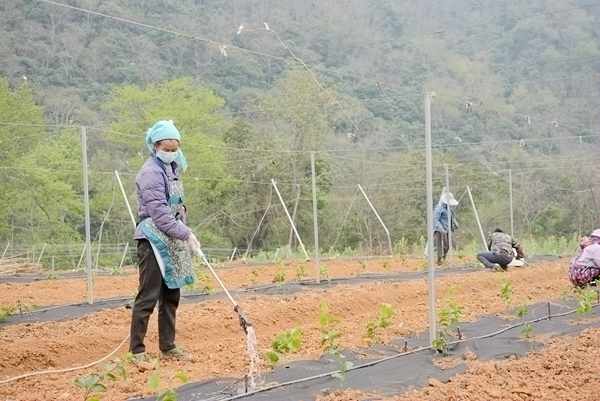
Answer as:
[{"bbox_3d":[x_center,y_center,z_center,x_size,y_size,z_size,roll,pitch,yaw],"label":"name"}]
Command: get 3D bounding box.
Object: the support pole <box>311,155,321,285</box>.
[{"bbox_3d":[0.220,0.255,10.870,0.050,1.870,0.050,-2,-1,0],"label":"support pole"}]

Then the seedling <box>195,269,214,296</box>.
[{"bbox_3d":[-1.133,0.961,9.100,0.240,0.310,0.220,-2,-1,0],"label":"seedling"}]

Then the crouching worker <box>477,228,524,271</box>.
[{"bbox_3d":[3.489,0.853,13.350,0.750,0.760,0.680,-2,-1,-18],"label":"crouching worker"}]

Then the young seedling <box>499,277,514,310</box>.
[{"bbox_3d":[2.099,0.946,7.800,0.170,0.350,0.170,-2,-1,0],"label":"young seedling"}]

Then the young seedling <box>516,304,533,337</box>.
[{"bbox_3d":[1.814,0.970,6.200,0.120,0.270,0.120,-2,-1,0],"label":"young seedling"}]

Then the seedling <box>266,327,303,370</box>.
[{"bbox_3d":[-0.104,0.936,4.850,0.250,0.280,0.230,-2,-1,0],"label":"seedling"}]

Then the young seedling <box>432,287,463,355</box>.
[{"bbox_3d":[1.052,0.856,5.470,0.214,0.485,0.203,-1,-1,11],"label":"young seedling"}]

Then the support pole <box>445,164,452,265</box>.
[{"bbox_3d":[2.696,0.272,13.930,0.050,1.870,0.050,-2,-1,0],"label":"support pole"}]

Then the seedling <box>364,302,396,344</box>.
[{"bbox_3d":[0.596,0.914,5.680,0.237,0.318,0.225,-1,-1,6],"label":"seedling"}]

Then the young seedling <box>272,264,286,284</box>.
[{"bbox_3d":[-0.289,1.049,10.800,0.197,0.296,0.187,-1,-1,-2],"label":"young seedling"}]

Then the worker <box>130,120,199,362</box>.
[{"bbox_3d":[-0.898,0.270,5.120,0.400,1.590,0.460,-2,-1,34],"label":"worker"}]

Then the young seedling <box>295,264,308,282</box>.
[{"bbox_3d":[0.022,1.061,11.150,0.203,0.262,0.193,-1,-1,0],"label":"young seedling"}]

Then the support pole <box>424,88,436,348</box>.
[{"bbox_3d":[0.983,0.141,5.780,0.045,1.899,0.045,-1,-1,10],"label":"support pole"}]

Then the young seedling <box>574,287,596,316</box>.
[{"bbox_3d":[2.828,1.000,7.600,0.218,0.297,0.207,-2,-1,20],"label":"young seedling"}]

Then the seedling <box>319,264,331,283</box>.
[{"bbox_3d":[0.359,1.071,11.250,0.176,0.264,0.167,-1,-1,2],"label":"seedling"}]

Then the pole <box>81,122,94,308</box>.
[{"bbox_3d":[-2.266,0.163,8.210,0.045,1.899,0.045,-2,-1,-15],"label":"pole"}]

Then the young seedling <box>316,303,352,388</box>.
[{"bbox_3d":[0.196,0.816,4.350,0.210,0.480,0.200,-2,-1,0],"label":"young seedling"}]

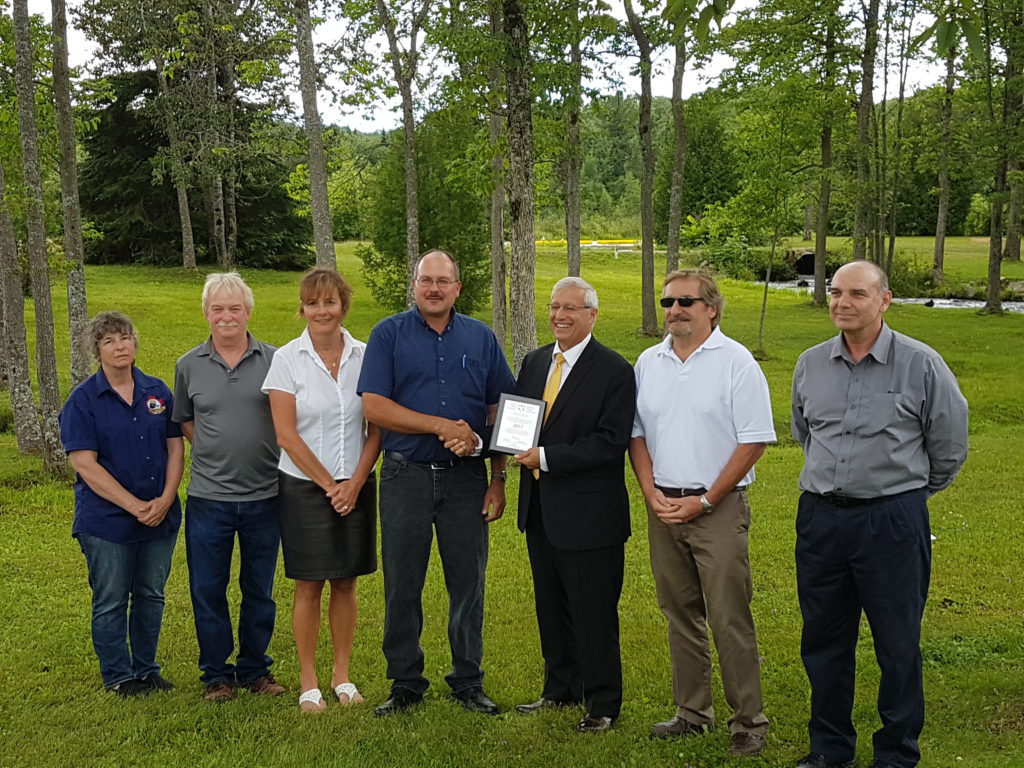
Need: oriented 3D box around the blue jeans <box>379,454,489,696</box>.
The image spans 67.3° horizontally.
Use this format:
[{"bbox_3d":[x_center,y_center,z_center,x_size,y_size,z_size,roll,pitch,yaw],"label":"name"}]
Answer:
[{"bbox_3d":[-0.309,0.750,3.029,0.410,0.955,0.290,-1,7,-10],"label":"blue jeans"}]

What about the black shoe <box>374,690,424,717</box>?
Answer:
[{"bbox_3d":[-0.436,1.240,3.164,0.105,0.110,0.295,5,10,36],"label":"black shoe"}]

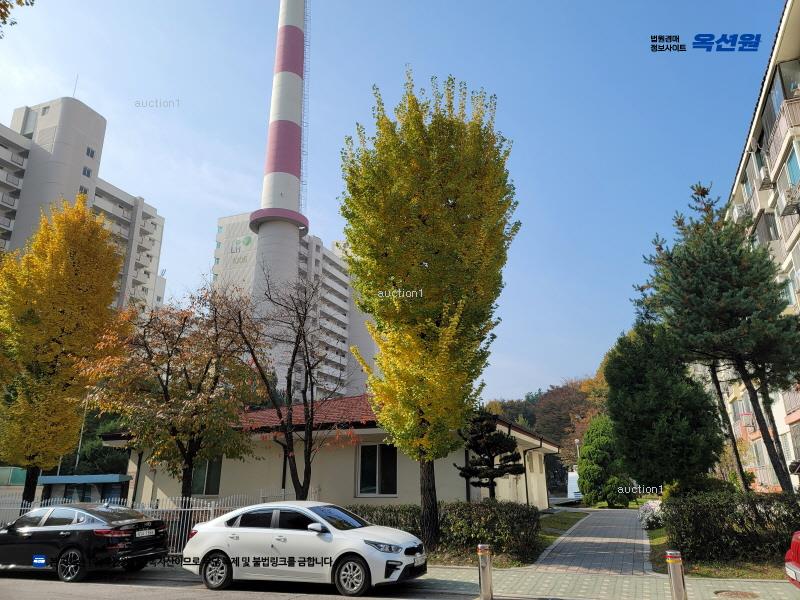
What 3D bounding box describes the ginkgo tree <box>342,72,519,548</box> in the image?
[{"bbox_3d":[0.840,-0.360,16.000,4.800,13.400,4.800,-7,-19,19],"label":"ginkgo tree"}]

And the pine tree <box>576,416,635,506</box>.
[{"bbox_3d":[10.150,7.950,28.600,2.800,4.500,2.700,-7,-19,19],"label":"pine tree"}]

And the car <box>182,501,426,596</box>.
[{"bbox_3d":[-1.830,4.590,10.920,4.640,1.440,1.820,-7,-19,19],"label":"car"}]

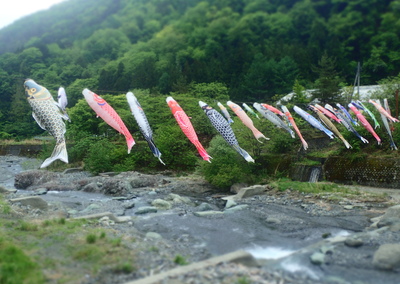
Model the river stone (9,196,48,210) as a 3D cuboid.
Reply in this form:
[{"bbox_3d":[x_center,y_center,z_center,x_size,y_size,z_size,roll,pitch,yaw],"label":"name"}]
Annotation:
[{"bbox_3d":[-10.465,3.753,26.795,2.420,0.853,1.452,0,1,0],"label":"river stone"}]

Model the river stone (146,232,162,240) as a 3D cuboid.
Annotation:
[{"bbox_3d":[-2.104,4.371,20.308,0.737,0.367,0.553,0,1,0],"label":"river stone"}]

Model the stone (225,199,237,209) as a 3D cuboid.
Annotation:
[{"bbox_3d":[1.973,3.978,28.400,0.750,0.520,0.620,0,3,0],"label":"stone"}]

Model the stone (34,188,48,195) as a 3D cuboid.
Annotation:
[{"bbox_3d":[-12.201,3.810,33.800,1.050,0.380,0.720,0,3,0],"label":"stone"}]

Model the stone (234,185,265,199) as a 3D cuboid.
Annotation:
[{"bbox_3d":[3.772,3.698,32.800,2.300,0.880,1.400,0,3,0],"label":"stone"}]

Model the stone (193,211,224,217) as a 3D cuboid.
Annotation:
[{"bbox_3d":[0.520,4.372,26.848,1.945,0.346,1.070,0,1,0],"label":"stone"}]

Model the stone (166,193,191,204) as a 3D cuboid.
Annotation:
[{"bbox_3d":[-1.535,4.035,31.358,1.704,0.866,1.227,0,1,0],"label":"stone"}]

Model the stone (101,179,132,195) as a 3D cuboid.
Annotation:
[{"bbox_3d":[-6.565,3.499,34.525,2.495,1.271,1.871,0,1,0],"label":"stone"}]

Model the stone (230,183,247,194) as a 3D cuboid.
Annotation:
[{"bbox_3d":[3.034,3.664,34.600,1.250,0.820,1.050,0,3,0],"label":"stone"}]

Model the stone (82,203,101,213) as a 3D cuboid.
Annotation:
[{"bbox_3d":[-6.820,4.117,27.600,1.080,0.480,0.800,0,3,0],"label":"stone"}]

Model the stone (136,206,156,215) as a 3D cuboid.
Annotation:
[{"bbox_3d":[-3.407,4.282,27.447,1.368,0.496,0.957,0,1,0],"label":"stone"}]

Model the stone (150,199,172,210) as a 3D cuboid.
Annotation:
[{"bbox_3d":[-2.532,4.111,28.880,1.439,0.798,1.036,0,1,0],"label":"stone"}]

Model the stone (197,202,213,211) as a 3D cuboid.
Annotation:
[{"bbox_3d":[0.295,4.226,28.766,1.044,0.528,0.783,0,1,0],"label":"stone"}]

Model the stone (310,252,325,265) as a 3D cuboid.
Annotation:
[{"bbox_3d":[5.058,5.014,18.900,0.540,0.430,0.500,0,3,0],"label":"stone"}]

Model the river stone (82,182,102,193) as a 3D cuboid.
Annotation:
[{"bbox_3d":[-8.599,3.606,34.800,1.300,0.680,1.000,0,3,0],"label":"river stone"}]

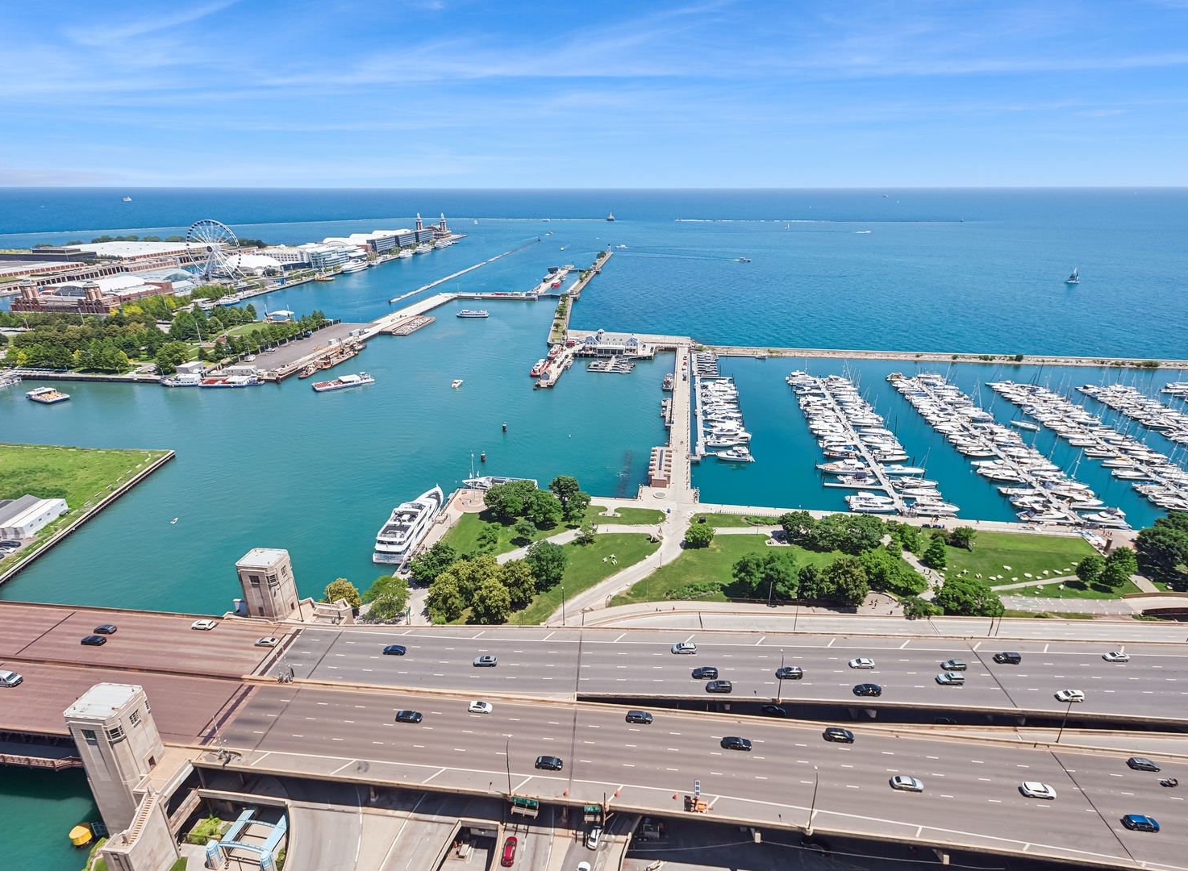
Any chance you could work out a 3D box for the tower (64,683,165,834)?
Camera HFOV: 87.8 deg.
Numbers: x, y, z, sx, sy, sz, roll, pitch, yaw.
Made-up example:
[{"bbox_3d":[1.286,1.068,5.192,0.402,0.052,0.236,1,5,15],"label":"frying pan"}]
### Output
[{"bbox_3d":[-77.300,53.990,102.640,8.300,25.700,7.100,2,22,5],"label":"tower"}]

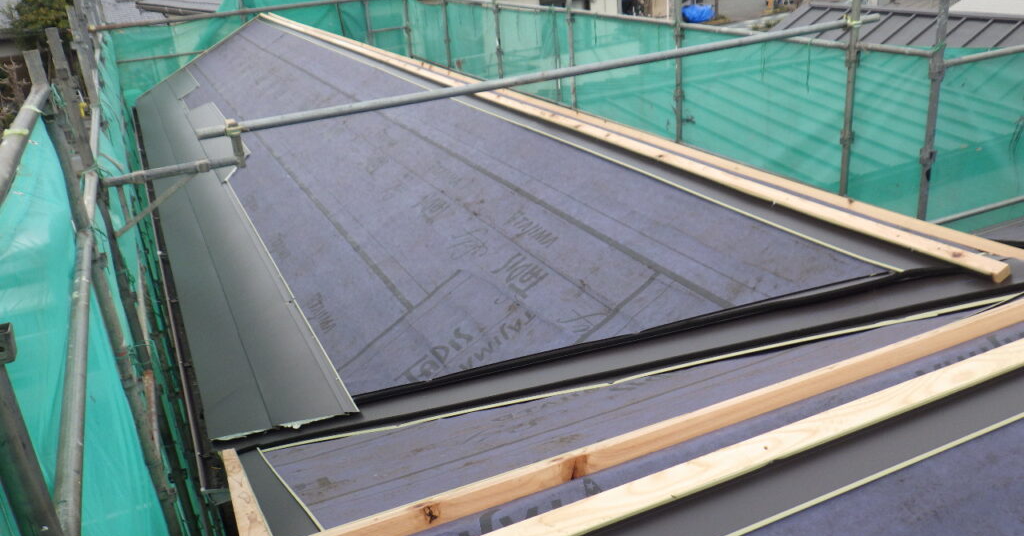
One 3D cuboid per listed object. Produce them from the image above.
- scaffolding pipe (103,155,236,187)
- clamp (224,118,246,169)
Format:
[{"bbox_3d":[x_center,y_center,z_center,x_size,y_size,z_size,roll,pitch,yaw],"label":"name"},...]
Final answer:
[{"bbox_3d":[-1.442,-0.408,3.511,0.545,0.052,0.050,-13,24,-21],"label":"scaffolding pipe"},{"bbox_3d":[-1.208,-0.544,3.620,0.060,0.210,0.080,-14,24,-21],"label":"clamp"}]

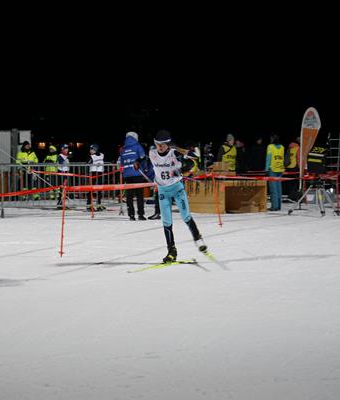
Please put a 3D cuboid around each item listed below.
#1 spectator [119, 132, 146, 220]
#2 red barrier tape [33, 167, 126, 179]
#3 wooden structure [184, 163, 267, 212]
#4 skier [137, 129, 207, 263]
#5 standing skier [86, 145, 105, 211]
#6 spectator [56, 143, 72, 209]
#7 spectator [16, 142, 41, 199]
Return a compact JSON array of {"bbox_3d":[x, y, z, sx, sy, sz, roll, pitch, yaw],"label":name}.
[{"bbox_3d":[-0.752,-0.487,27.397,0.560,1.790,0.450,1,2,24],"label":"spectator"},{"bbox_3d":[-1.956,-0.555,28.896,1.880,0.260,0.300,0,2,0],"label":"red barrier tape"},{"bbox_3d":[1.275,-0.267,31.405,1.830,1.120,0.900,0,2,-1],"label":"wooden structure"},{"bbox_3d":[0.018,-0.056,16.305,0.780,1.570,0.850,0,2,14],"label":"skier"},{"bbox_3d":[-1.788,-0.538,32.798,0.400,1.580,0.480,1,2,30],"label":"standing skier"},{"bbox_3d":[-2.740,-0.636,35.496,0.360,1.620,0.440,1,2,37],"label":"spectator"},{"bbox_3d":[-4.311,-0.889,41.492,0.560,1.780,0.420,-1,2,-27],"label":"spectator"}]

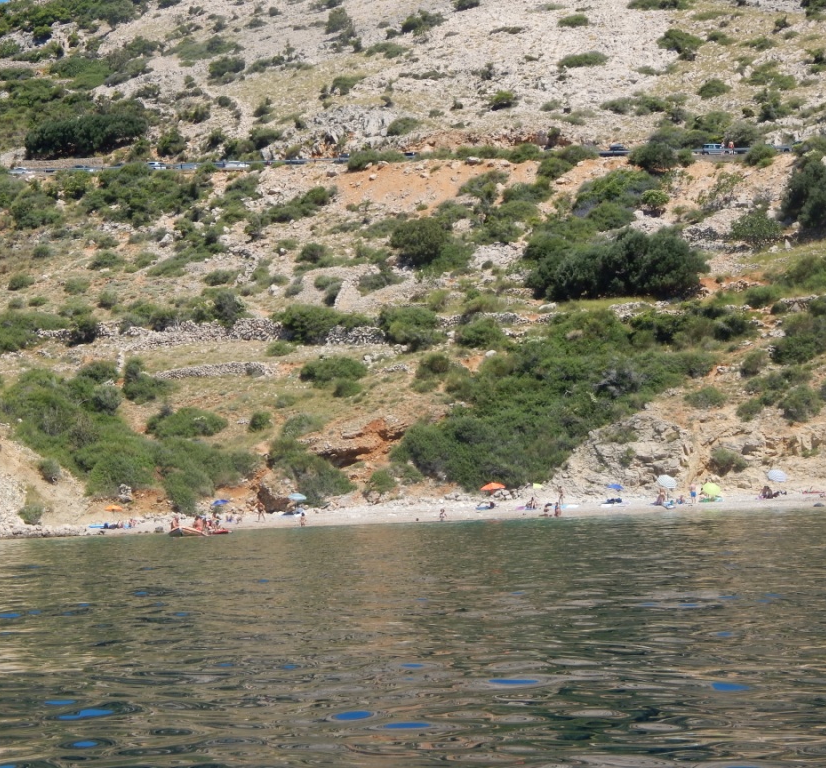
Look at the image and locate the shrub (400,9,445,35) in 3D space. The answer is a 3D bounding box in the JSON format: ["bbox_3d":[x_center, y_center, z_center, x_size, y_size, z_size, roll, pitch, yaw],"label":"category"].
[{"bbox_3d":[1.735,-62.819,385.000,7.460,4.040,5.000,-3,-3,1],"label":"shrub"}]

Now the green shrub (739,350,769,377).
[{"bbox_3d":[35.860,-2.150,233.000,2.940,2.520,2.650,-2,-3,0],"label":"green shrub"}]

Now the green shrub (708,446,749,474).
[{"bbox_3d":[27.347,6.707,192.000,3.380,2.120,2.600,-3,-3,8],"label":"green shrub"}]

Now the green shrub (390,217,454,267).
[{"bbox_3d":[0.860,-17.600,274.000,7.290,5.680,6.560,-2,-3,0],"label":"green shrub"}]

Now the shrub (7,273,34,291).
[{"bbox_3d":[-52.939,-13.792,300.000,3.520,2.160,2.900,-2,-3,-10],"label":"shrub"}]

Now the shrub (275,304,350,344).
[{"bbox_3d":[-11.230,-6.650,248.000,8.270,4.250,6.200,-2,-3,0],"label":"shrub"}]

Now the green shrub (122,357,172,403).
[{"bbox_3d":[-27.970,-0.420,232.000,4.600,4.500,3.910,-2,-3,0],"label":"green shrub"}]

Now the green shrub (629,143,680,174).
[{"bbox_3d":[33.160,-30.967,304.000,7.260,3.960,6.000,-3,-3,7],"label":"green shrub"}]

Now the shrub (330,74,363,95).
[{"bbox_3d":[-10.190,-46.420,345.000,4.670,2.800,3.730,-2,-3,0],"label":"shrub"}]

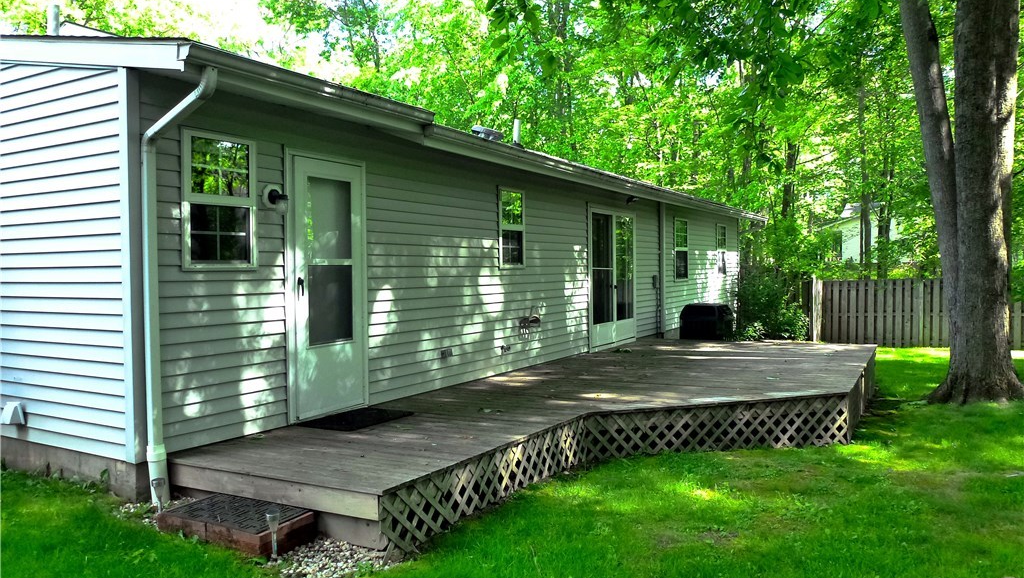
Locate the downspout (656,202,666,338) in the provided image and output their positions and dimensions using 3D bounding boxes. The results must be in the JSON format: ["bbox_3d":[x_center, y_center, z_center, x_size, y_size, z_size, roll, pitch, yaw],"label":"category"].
[{"bbox_3d":[2.691,-0.356,12.714,0.090,2.460,0.090,0,2,30],"label":"downspout"}]

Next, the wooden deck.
[{"bbox_3d":[1.658,1.196,7.571,3.550,0.500,9.100,0,2,30],"label":"wooden deck"}]

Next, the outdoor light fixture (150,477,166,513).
[{"bbox_3d":[-2.135,1.256,4.314,0.075,0.230,0.075,0,2,30],"label":"outdoor light fixture"}]

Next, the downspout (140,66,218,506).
[{"bbox_3d":[-1.943,0.036,4.235,0.710,2.650,0.110,0,2,30],"label":"downspout"}]

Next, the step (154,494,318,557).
[{"bbox_3d":[-1.607,1.378,4.187,0.820,0.130,0.420,0,2,30],"label":"step"}]

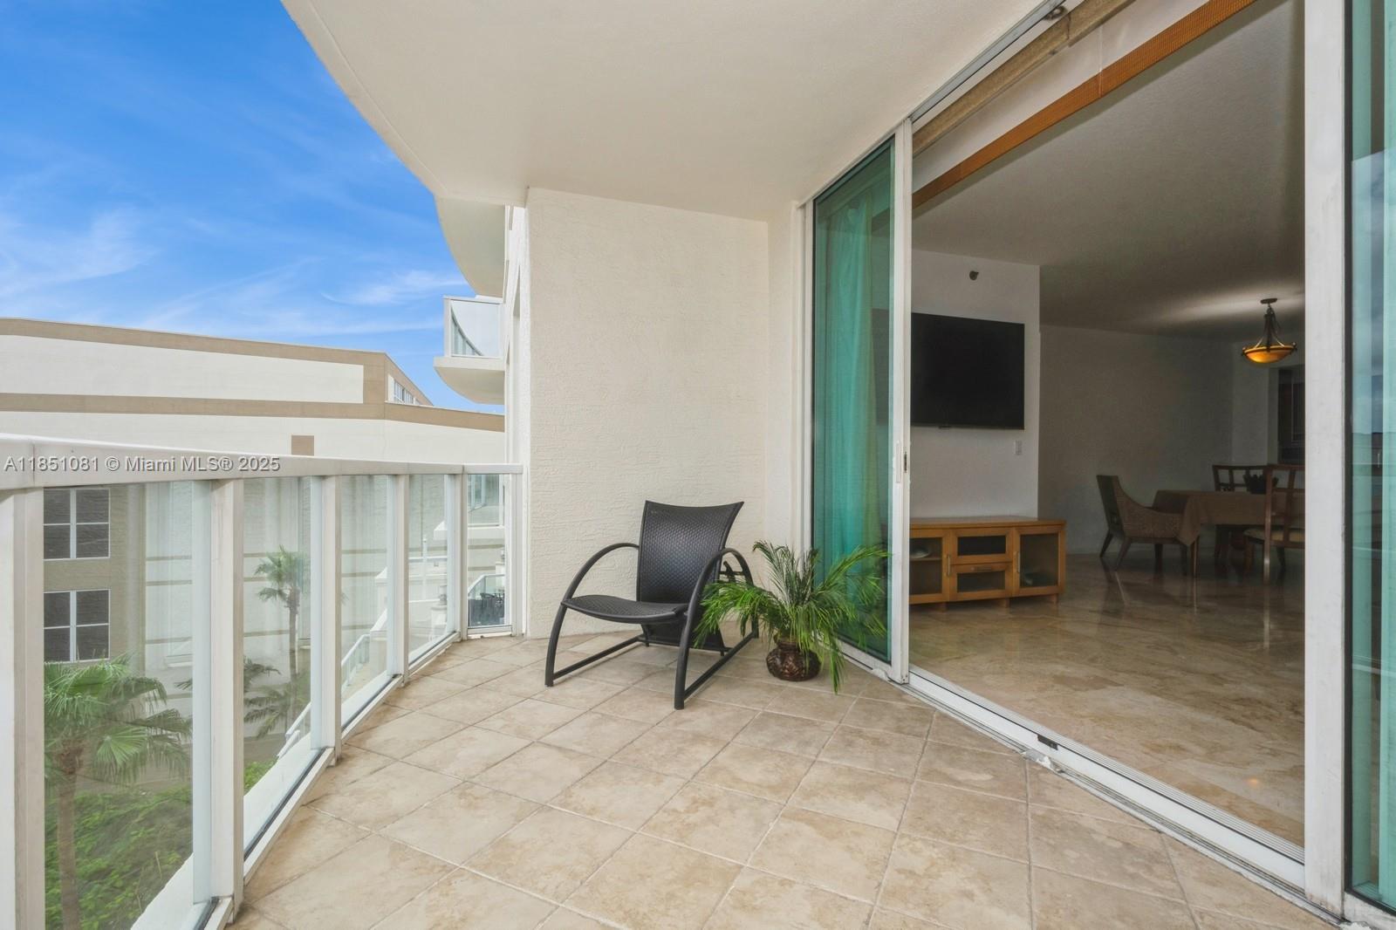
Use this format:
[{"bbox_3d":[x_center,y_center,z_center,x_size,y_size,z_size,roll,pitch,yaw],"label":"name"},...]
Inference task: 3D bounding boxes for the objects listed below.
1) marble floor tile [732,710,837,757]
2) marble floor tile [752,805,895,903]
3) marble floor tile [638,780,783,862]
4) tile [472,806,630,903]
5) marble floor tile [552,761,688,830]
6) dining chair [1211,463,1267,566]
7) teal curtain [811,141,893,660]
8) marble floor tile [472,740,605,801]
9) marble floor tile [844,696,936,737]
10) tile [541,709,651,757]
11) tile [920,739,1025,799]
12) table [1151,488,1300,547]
[{"bbox_3d":[0.346,1.038,2.232,0.309,0.015,0.306,0,0,27],"label":"marble floor tile"},{"bbox_3d":[0.352,1.062,1.599,0.326,0.010,0.326,0,0,24],"label":"marble floor tile"},{"bbox_3d":[0.051,1.034,1.688,0.309,0.015,0.306,0,0,27],"label":"marble floor tile"},{"bbox_3d":[-0.387,1.032,1.548,0.309,0.015,0.306,0,0,27],"label":"tile"},{"bbox_3d":[-0.241,1.038,1.834,0.318,0.010,0.318,0,-1,26],"label":"marble floor tile"},{"bbox_3d":[5.760,0.530,6.030,0.480,1.000,0.560,0,0,22],"label":"dining chair"},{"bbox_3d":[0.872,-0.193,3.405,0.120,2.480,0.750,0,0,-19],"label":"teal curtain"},{"bbox_3d":[-0.533,1.037,1.963,0.318,0.010,0.318,0,-1,26],"label":"marble floor tile"},{"bbox_3d":[0.799,1.050,2.415,0.318,0.010,0.318,0,-1,26],"label":"marble floor tile"},{"bbox_3d":[-0.379,1.034,2.221,0.309,0.015,0.306,0,0,27],"label":"tile"},{"bbox_3d":[0.935,1.040,1.978,0.309,0.015,0.306,0,0,27],"label":"tile"},{"bbox_3d":[5.360,0.655,5.420,1.600,0.745,1.050,0,0,22],"label":"table"}]

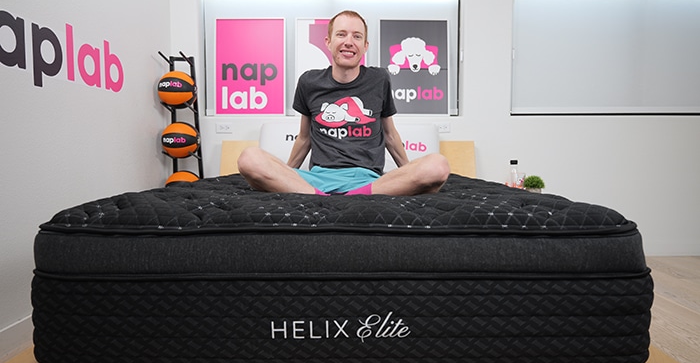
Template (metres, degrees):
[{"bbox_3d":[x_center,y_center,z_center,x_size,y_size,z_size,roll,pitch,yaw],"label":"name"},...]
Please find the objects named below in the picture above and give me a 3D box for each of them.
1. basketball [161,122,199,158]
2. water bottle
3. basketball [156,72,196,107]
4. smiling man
[{"bbox_3d":[-1.127,-0.273,3.110,0.240,0.240,0.240,0,4,0],"label":"basketball"},{"bbox_3d":[1.125,-0.037,3.190,0.060,0.220,0.060,0,4,0],"label":"water bottle"},{"bbox_3d":[-1.153,-0.615,3.120,0.240,0.240,0.240,0,4,0],"label":"basketball"},{"bbox_3d":[-0.030,-0.335,1.960,0.850,0.820,0.720,0,4,0],"label":"smiling man"}]

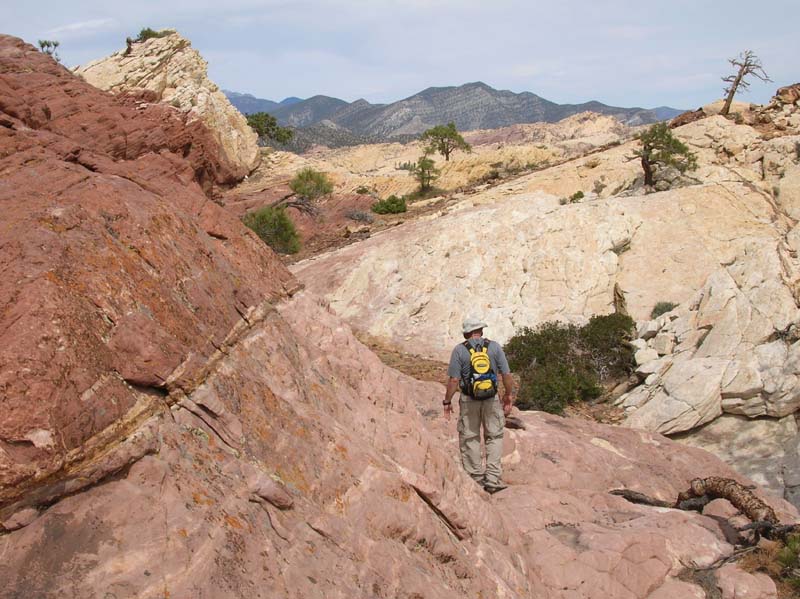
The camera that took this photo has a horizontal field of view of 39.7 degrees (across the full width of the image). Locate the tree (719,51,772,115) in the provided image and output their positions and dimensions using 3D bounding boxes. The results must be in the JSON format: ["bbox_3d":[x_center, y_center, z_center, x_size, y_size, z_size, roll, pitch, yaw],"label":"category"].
[{"bbox_3d":[19.378,-12.080,62.000,2.908,3.611,2.181,0,7,0],"label":"tree"}]

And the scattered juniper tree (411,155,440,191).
[{"bbox_3d":[1.656,-8.183,72.000,1.948,2.395,1.851,0,7,0],"label":"scattered juniper tree"}]

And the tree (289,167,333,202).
[{"bbox_3d":[-4.037,-5.187,50.000,1.984,1.548,1.786,0,7,0],"label":"tree"}]

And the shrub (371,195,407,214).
[{"bbox_3d":[-0.581,-4.799,56.000,1.819,0.941,1.546,0,7,0],"label":"shrub"}]

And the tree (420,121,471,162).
[{"bbox_3d":[4.104,-14.252,100.000,4.510,3.253,4.059,0,7,0],"label":"tree"}]

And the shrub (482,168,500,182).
[{"bbox_3d":[6.768,-9.172,82.000,1.331,0.984,1.198,0,7,0],"label":"shrub"}]

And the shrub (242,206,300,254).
[{"bbox_3d":[-4.868,-2.614,42.000,2.197,1.740,1.868,0,7,0],"label":"shrub"}]

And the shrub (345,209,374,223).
[{"bbox_3d":[-1.936,-4.016,53.000,1.434,0.618,1.147,0,7,0],"label":"shrub"}]

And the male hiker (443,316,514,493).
[{"bbox_3d":[0.790,1.066,11.200,0.700,1.760,0.480,-1,7,-7],"label":"male hiker"}]

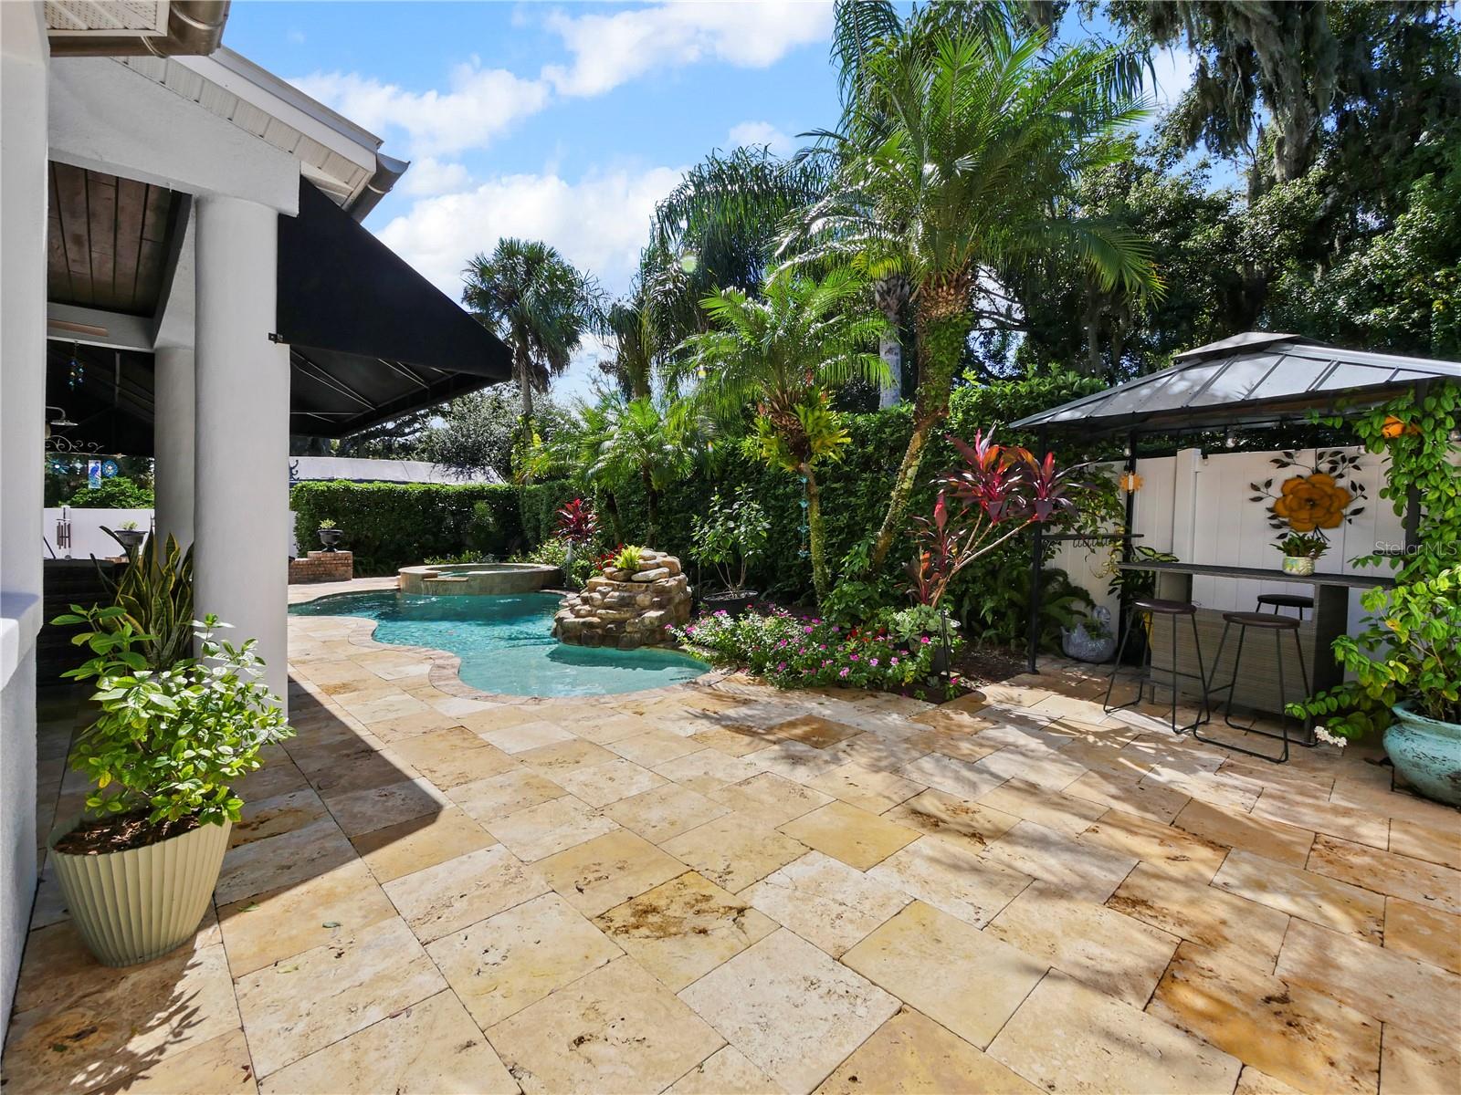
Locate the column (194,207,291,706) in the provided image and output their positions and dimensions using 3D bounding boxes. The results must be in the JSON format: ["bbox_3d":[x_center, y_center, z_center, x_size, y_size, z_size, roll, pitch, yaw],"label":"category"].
[{"bbox_3d":[-2.606,-0.372,3.177,0.400,2.800,0.400,3,1,45],"label":"column"}]

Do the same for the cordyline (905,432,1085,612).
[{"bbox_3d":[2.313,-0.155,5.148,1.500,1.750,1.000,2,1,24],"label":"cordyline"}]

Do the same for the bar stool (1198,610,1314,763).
[{"bbox_3d":[3.250,0.805,3.635,0.490,0.760,0.450,1,2,-32],"label":"bar stool"}]

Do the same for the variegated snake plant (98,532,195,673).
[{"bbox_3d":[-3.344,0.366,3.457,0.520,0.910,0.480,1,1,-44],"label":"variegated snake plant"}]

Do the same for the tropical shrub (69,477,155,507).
[{"bbox_3d":[-12.911,-0.767,12.310,2.100,1.440,1.900,1,2,0],"label":"tropical shrub"}]

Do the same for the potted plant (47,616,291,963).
[{"bbox_3d":[-1.575,0.630,1.679,0.520,0.910,0.500,1,1,-43],"label":"potted plant"}]

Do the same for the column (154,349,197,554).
[{"bbox_3d":[-5.361,-0.499,5.782,0.400,2.800,0.400,3,1,45],"label":"column"}]

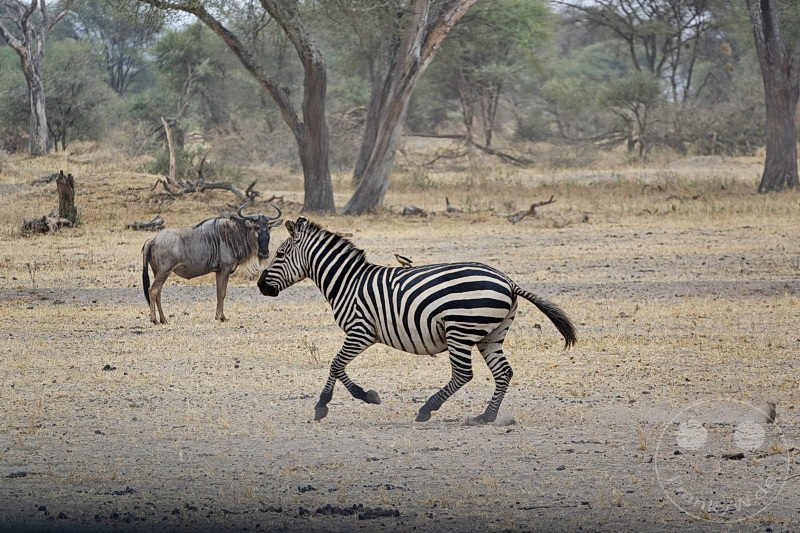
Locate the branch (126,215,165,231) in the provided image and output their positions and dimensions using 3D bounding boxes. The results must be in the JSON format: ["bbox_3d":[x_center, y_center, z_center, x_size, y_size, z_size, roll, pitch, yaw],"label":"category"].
[{"bbox_3d":[-5.744,-0.993,181.000,0.860,0.360,0.360,0,1,0],"label":"branch"}]

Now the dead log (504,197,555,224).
[{"bbox_3d":[3.157,-1.355,194.000,1.260,0.680,0.500,0,1,0],"label":"dead log"}]

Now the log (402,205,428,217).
[{"bbox_3d":[0.406,-1.466,210.000,0.680,0.310,0.400,0,1,0],"label":"log"}]

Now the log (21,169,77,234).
[{"bbox_3d":[-7.889,-1.459,180.000,1.250,1.480,0.900,0,1,0],"label":"log"}]

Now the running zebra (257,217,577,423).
[{"bbox_3d":[0.117,0.377,57.000,2.240,1.470,0.520,0,1,10],"label":"running zebra"}]

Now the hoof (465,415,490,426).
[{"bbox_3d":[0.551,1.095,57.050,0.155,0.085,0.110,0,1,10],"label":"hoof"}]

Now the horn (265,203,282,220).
[{"bbox_3d":[-1.437,-0.625,91.100,0.200,0.200,0.140,0,1,0],"label":"horn"}]

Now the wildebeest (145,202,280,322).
[{"bbox_3d":[-2.139,-0.034,91.000,1.550,1.380,0.550,0,1,-22],"label":"wildebeest"}]

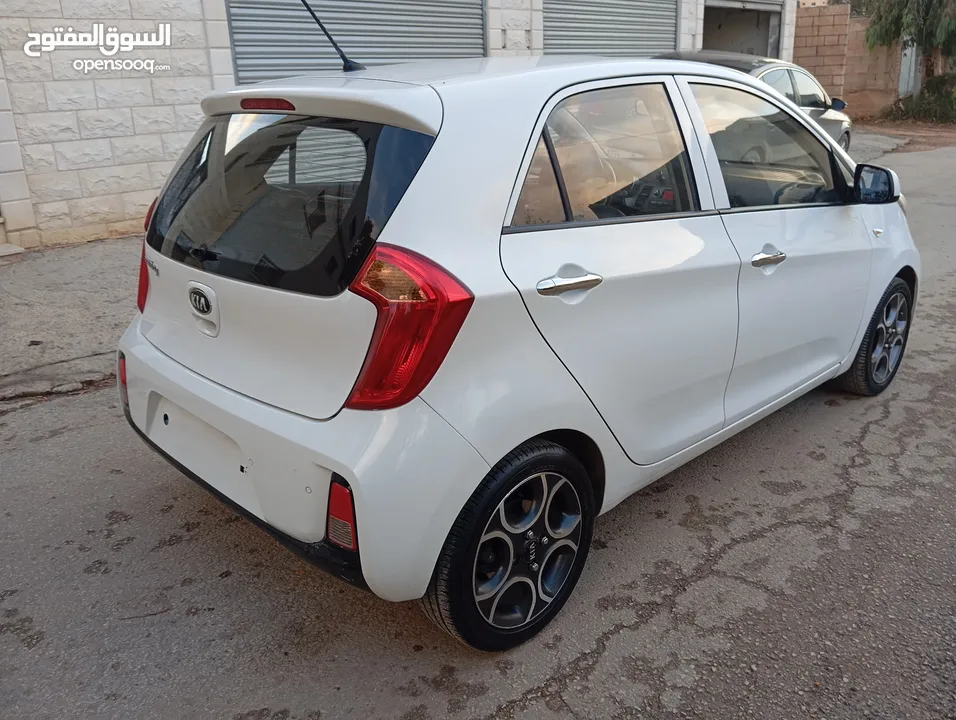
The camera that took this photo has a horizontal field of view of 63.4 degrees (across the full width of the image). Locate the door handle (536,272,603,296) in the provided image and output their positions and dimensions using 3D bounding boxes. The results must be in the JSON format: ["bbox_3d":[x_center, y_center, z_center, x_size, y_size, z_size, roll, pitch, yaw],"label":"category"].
[{"bbox_3d":[0.217,-0.180,1.832,0.240,0.045,0.050,-19,25,-40],"label":"door handle"}]

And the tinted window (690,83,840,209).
[{"bbox_3d":[1.004,-0.714,2.596,0.800,0.430,0.060,-13,4,-41],"label":"tinted window"}]

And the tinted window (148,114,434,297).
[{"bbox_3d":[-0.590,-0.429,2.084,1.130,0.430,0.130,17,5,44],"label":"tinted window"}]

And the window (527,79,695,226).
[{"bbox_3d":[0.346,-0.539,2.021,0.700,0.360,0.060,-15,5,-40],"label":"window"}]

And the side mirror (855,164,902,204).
[{"bbox_3d":[1.432,-0.635,2.783,0.120,0.145,0.175,-19,25,-40],"label":"side mirror"}]

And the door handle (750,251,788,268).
[{"bbox_3d":[0.940,-0.323,2.510,0.240,0.045,0.050,-19,25,-40],"label":"door handle"}]

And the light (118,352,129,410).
[{"bbox_3d":[-1.156,0.066,2.574,0.055,0.170,0.075,-19,25,-40],"label":"light"}]

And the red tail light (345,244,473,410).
[{"bbox_3d":[-0.157,-0.072,1.672,0.230,0.370,0.220,-19,25,-40],"label":"red tail light"}]

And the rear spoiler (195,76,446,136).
[{"bbox_3d":[-0.505,-0.682,2.089,0.220,0.140,1.130,-19,25,-40],"label":"rear spoiler"}]

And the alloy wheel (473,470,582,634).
[{"bbox_3d":[0.090,0.478,2.050,0.410,0.410,0.160,-19,25,-40],"label":"alloy wheel"}]

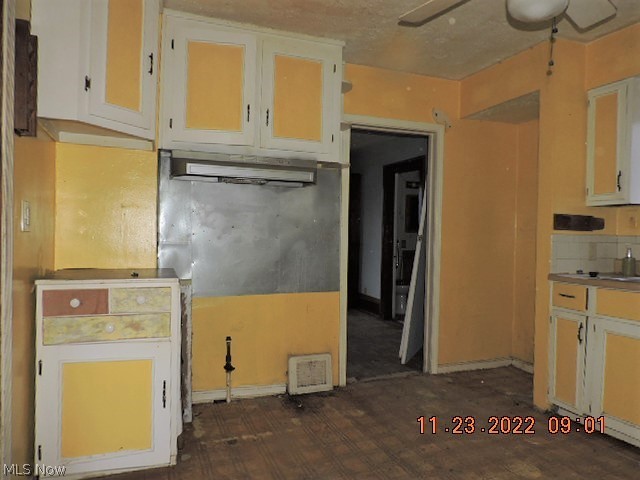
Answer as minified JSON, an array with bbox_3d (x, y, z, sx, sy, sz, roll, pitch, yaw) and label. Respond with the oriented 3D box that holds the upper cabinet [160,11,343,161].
[{"bbox_3d":[-0.442,-0.931,2.946,1.143,0.804,0.298,1,1,-19],"label":"upper cabinet"}]

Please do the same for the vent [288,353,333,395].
[{"bbox_3d":[-0.067,0.977,3.247,0.327,0.268,0.050,1,1,-19],"label":"vent"}]

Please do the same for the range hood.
[{"bbox_3d":[-0.503,-0.462,2.933,0.904,0.134,0.294,1,1,-19],"label":"range hood"}]

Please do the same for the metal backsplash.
[{"bbox_3d":[-0.448,-0.080,3.113,1.291,0.933,0.021,1,1,-19],"label":"metal backsplash"}]

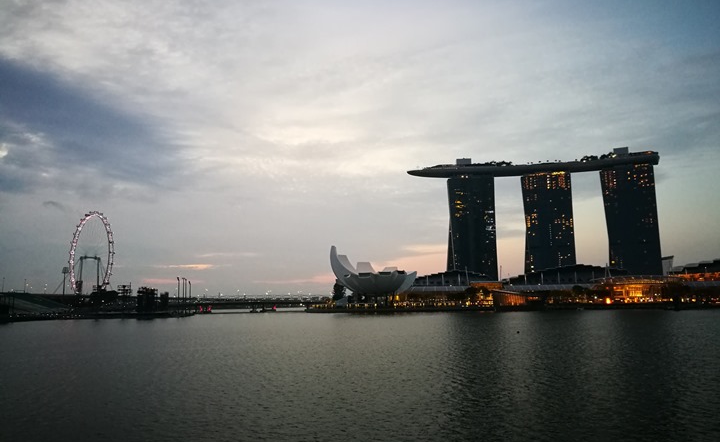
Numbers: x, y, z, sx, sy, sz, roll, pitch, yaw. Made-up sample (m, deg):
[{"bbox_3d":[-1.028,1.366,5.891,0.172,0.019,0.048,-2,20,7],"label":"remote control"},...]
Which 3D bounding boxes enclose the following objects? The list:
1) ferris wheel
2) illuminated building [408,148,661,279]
[{"bbox_3d":[-440.570,62.590,921.300,150.000,163.000,30.000,-7,-11,38],"label":"ferris wheel"},{"bbox_3d":[235.100,13.000,776.330,338.000,206.000,68.000,-3,-9,14],"label":"illuminated building"}]

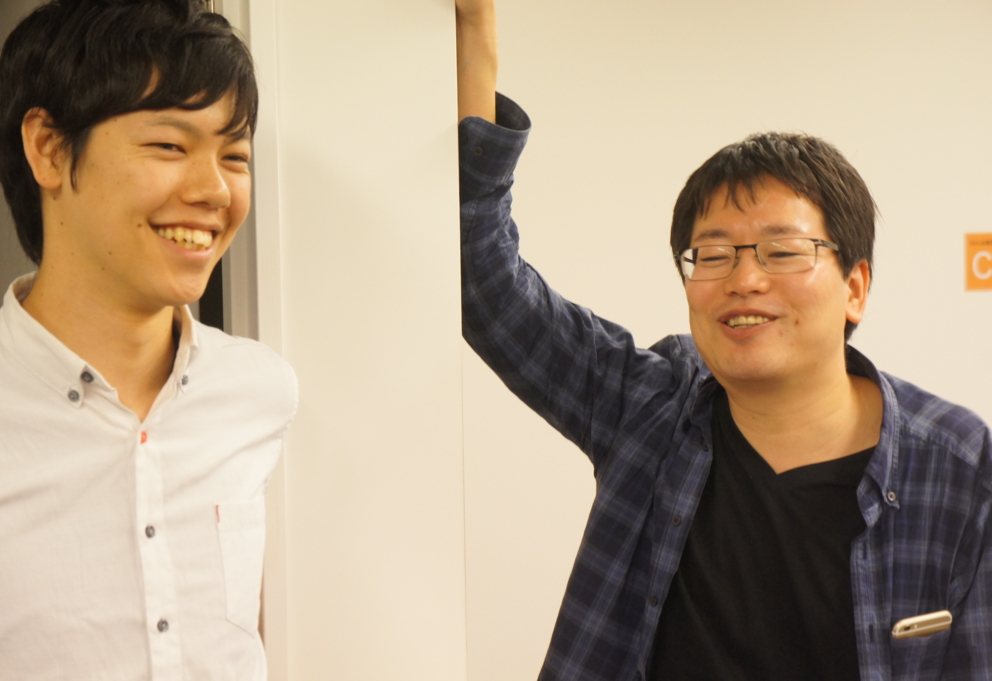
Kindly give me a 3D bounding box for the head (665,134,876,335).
[{"bbox_3d":[0.264,-0.089,2.220,0.185,0.232,0.225,-4,-4,26],"label":"head"}]

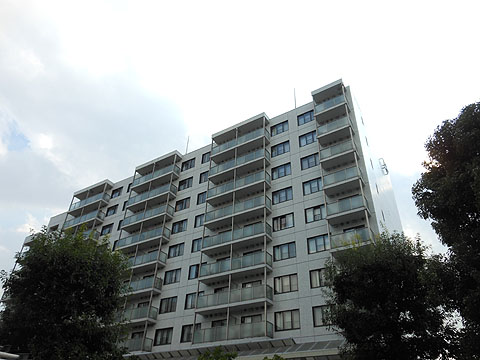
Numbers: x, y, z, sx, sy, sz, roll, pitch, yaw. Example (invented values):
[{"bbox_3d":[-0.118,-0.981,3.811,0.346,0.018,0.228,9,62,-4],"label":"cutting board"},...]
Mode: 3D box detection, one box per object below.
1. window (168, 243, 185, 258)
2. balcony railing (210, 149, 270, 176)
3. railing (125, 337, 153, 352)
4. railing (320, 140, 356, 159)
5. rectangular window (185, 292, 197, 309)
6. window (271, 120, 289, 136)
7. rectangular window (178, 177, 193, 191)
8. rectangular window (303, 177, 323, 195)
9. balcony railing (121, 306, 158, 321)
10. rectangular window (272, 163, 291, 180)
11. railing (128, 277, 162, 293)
[{"bbox_3d":[-6.844,7.605,37.238,2.163,1.379,0.150,-19,-40,27],"label":"window"},{"bbox_3d":[-0.142,-1.548,37.756,7.143,1.091,1.201,-19,-40,28],"label":"balcony railing"},{"bbox_3d":[-11.632,16.304,33.787,7.341,1.142,1.222,-19,-40,27],"label":"railing"},{"bbox_3d":[8.977,-2.337,31.491,3.095,1.100,1.279,-19,-40,28],"label":"railing"},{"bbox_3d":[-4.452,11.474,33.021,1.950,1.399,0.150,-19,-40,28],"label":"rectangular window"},{"bbox_3d":[4.333,-5.671,38.377,2.168,1.399,0.150,-19,-40,28],"label":"window"},{"bbox_3d":[-6.603,0.498,42.136,2.163,1.379,0.150,-19,-40,27],"label":"rectangular window"},{"bbox_3d":[6.811,0.585,31.881,2.083,1.388,0.147,-19,-39,28],"label":"rectangular window"},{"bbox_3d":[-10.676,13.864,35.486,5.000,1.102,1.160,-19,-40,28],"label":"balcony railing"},{"bbox_3d":[4.205,-0.845,35.287,2.135,1.413,0.120,-19,-40,28],"label":"rectangular window"},{"bbox_3d":[-11.521,11.711,37.394,7.343,1.091,1.201,-19,-40,28],"label":"railing"}]

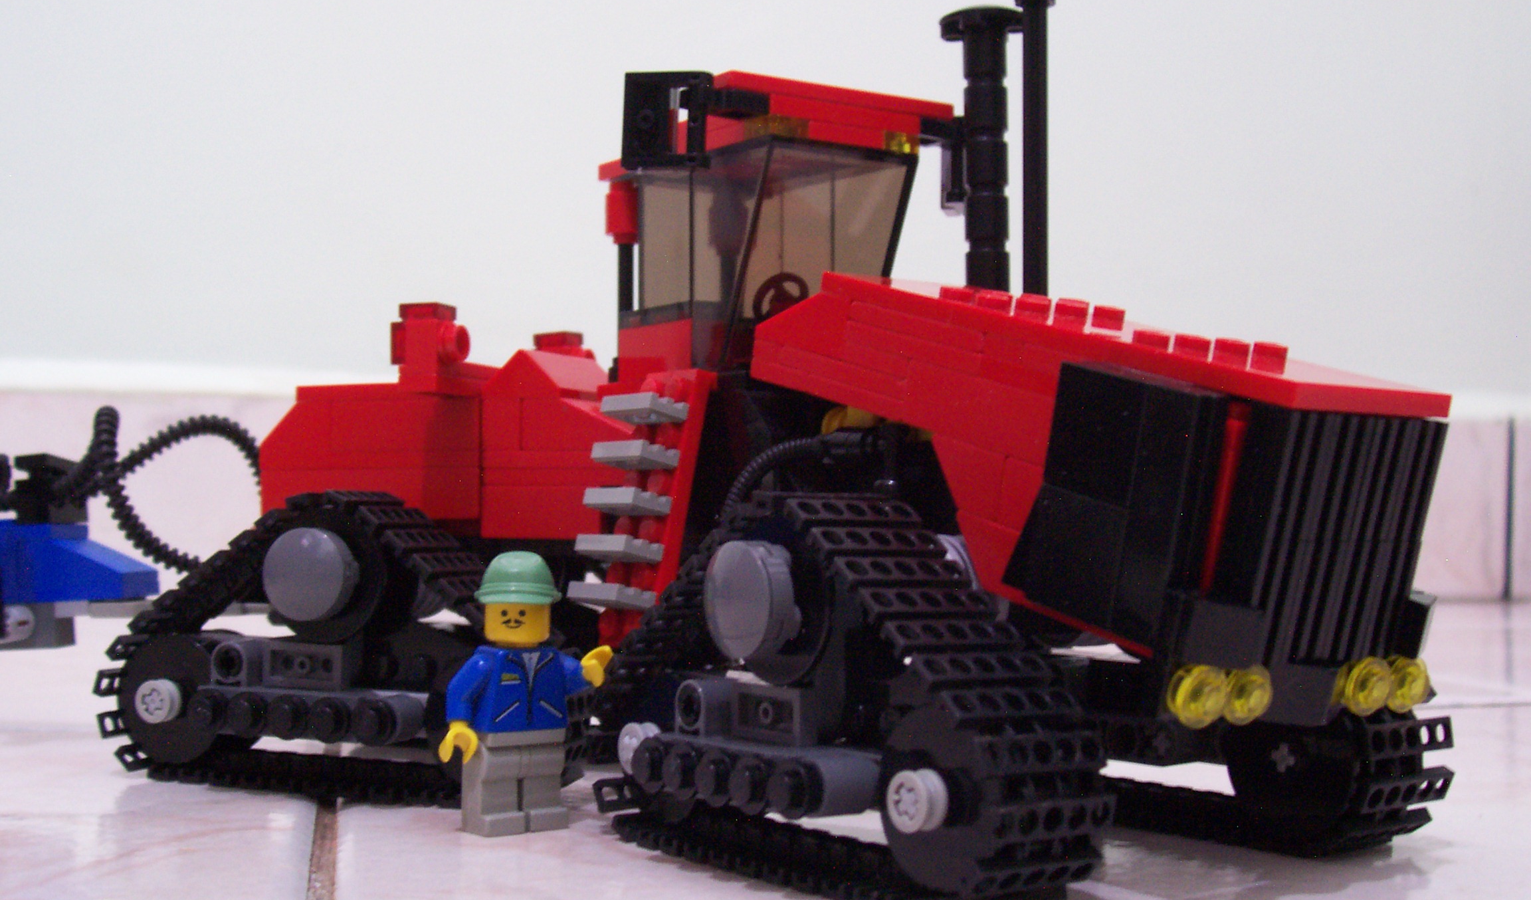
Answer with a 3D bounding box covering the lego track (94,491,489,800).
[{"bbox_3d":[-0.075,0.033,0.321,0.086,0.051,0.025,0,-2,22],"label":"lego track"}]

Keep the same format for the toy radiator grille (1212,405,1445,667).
[{"bbox_3d":[0.073,0.011,0.239,0.032,0.032,0.005,3,11,-36],"label":"toy radiator grille"}]

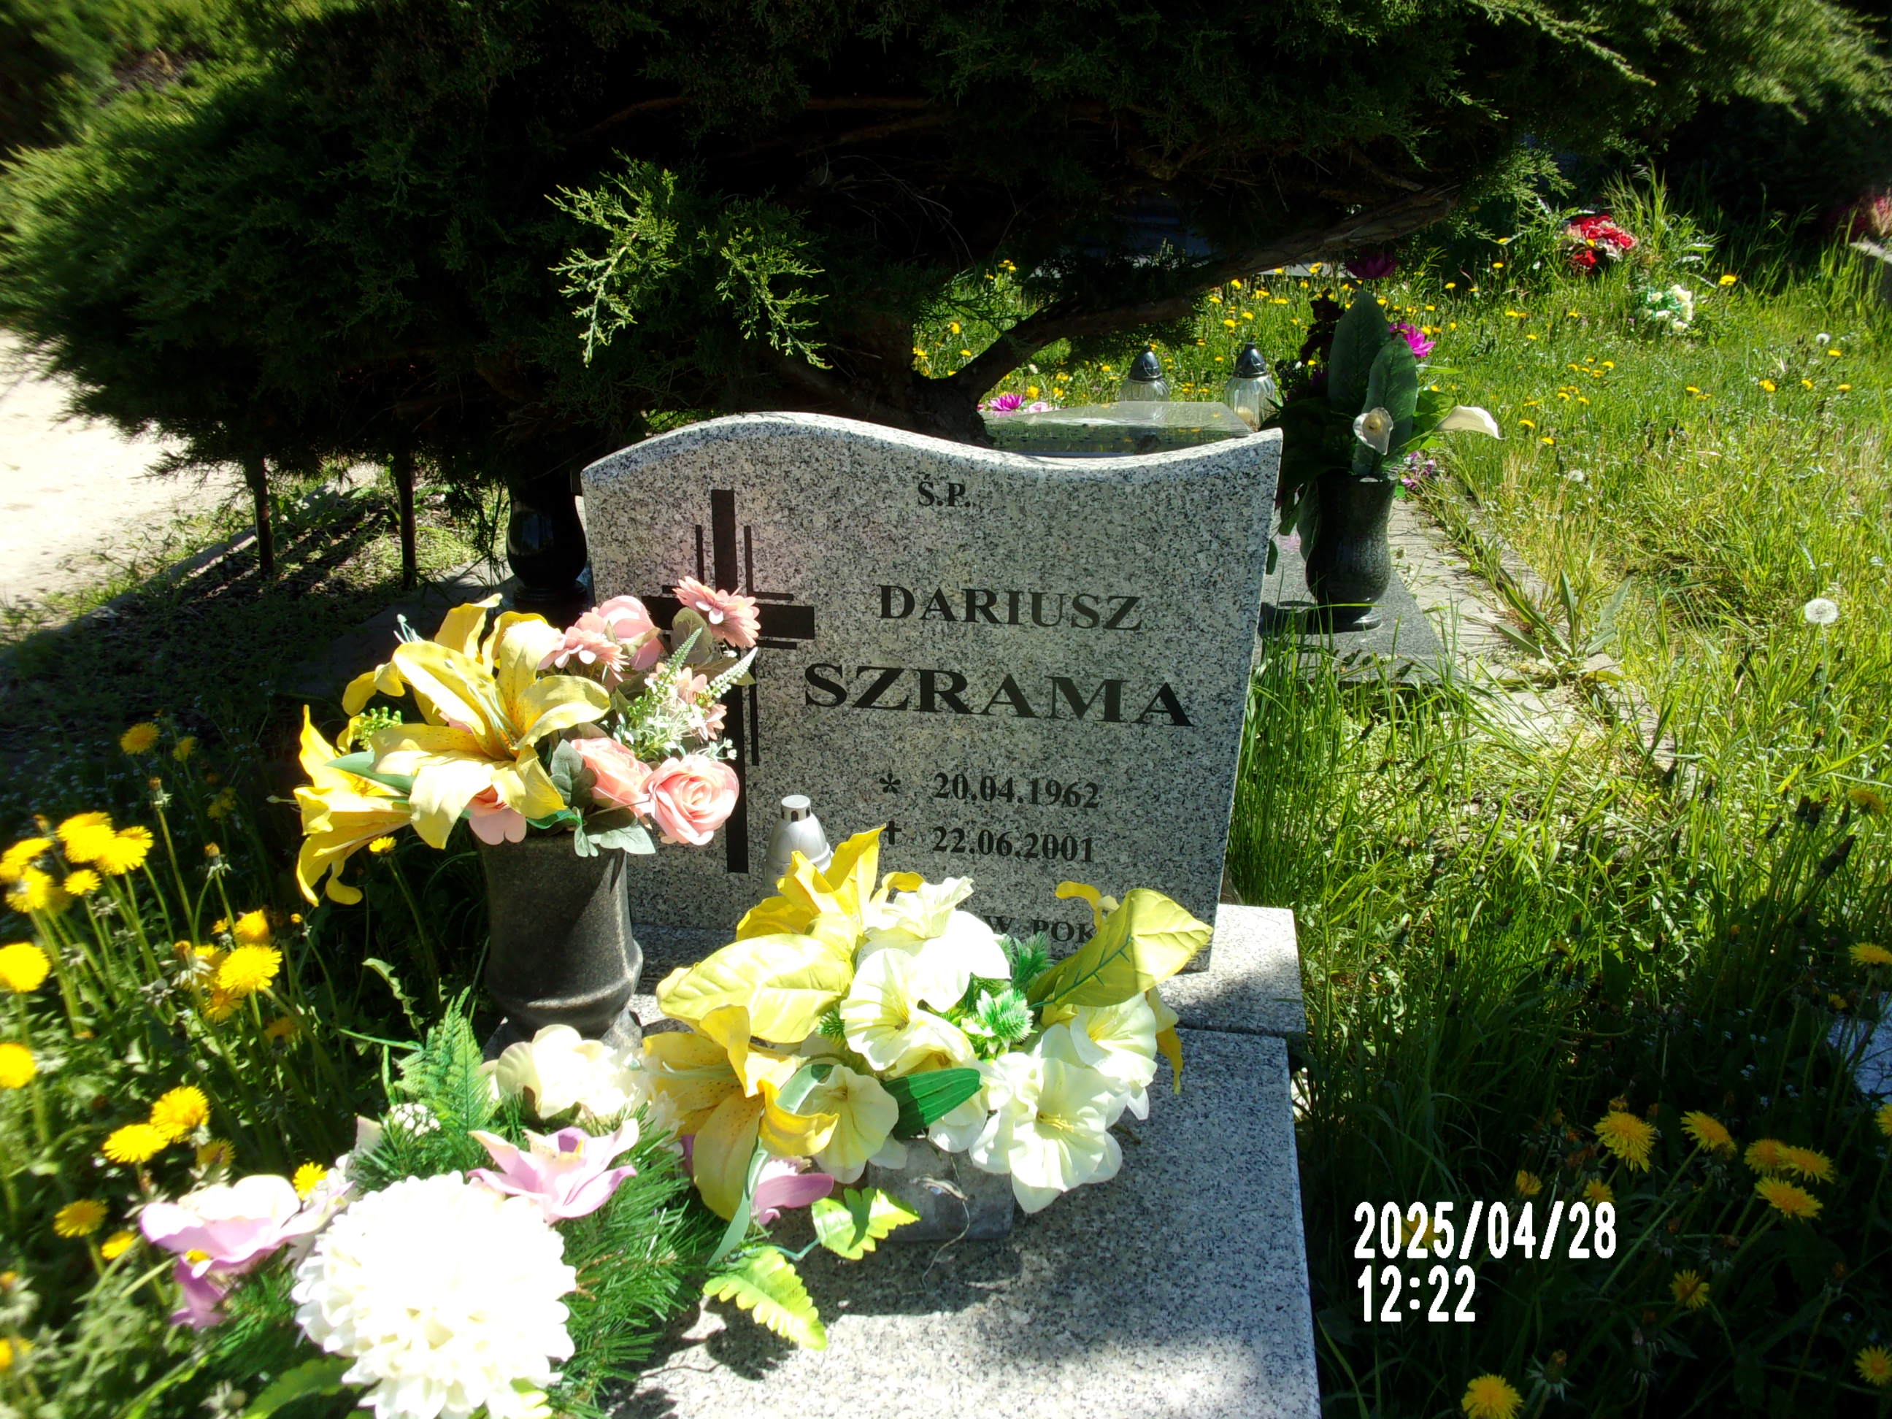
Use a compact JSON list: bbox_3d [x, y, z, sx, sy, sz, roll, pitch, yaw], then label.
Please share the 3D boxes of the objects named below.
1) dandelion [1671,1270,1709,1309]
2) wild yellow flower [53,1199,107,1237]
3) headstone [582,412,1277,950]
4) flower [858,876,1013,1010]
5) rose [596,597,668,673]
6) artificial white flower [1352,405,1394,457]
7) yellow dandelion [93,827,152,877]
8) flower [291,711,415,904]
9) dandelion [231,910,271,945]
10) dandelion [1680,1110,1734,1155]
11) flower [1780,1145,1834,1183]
[{"bbox_3d":[0.583,0.455,1.200,0.031,0.025,0.031,4,57,5],"label":"dandelion"},{"bbox_3d":[-0.633,0.372,1.120,0.039,0.022,0.039,4,45,5],"label":"wild yellow flower"},{"bbox_3d":[-0.023,-0.009,1.400,0.583,0.549,0.042,4,31,5],"label":"headstone"},{"bbox_3d":[-0.006,0.175,1.160,0.108,0.085,0.100,2,24,3],"label":"flower"},{"bbox_3d":[-0.261,-0.064,1.270,0.058,0.060,0.058,4,24,7],"label":"rose"},{"bbox_3d":[0.676,-0.441,2.420,0.066,0.078,0.075,7,25,14],"label":"artificial white flower"},{"bbox_3d":[-0.672,0.117,1.250,0.046,0.030,0.046,4,45,5],"label":"yellow dandelion"},{"bbox_3d":[-0.477,0.080,1.249,0.095,0.140,0.125,-13,33,-22],"label":"flower"},{"bbox_3d":[-0.562,0.176,1.240,0.032,0.025,0.032,4,24,7],"label":"dandelion"},{"bbox_3d":[0.581,0.324,1.170,0.041,0.020,0.041,21,25,-1],"label":"dandelion"},{"bbox_3d":[0.658,0.347,1.170,0.042,0.022,0.042,4,45,5],"label":"flower"}]

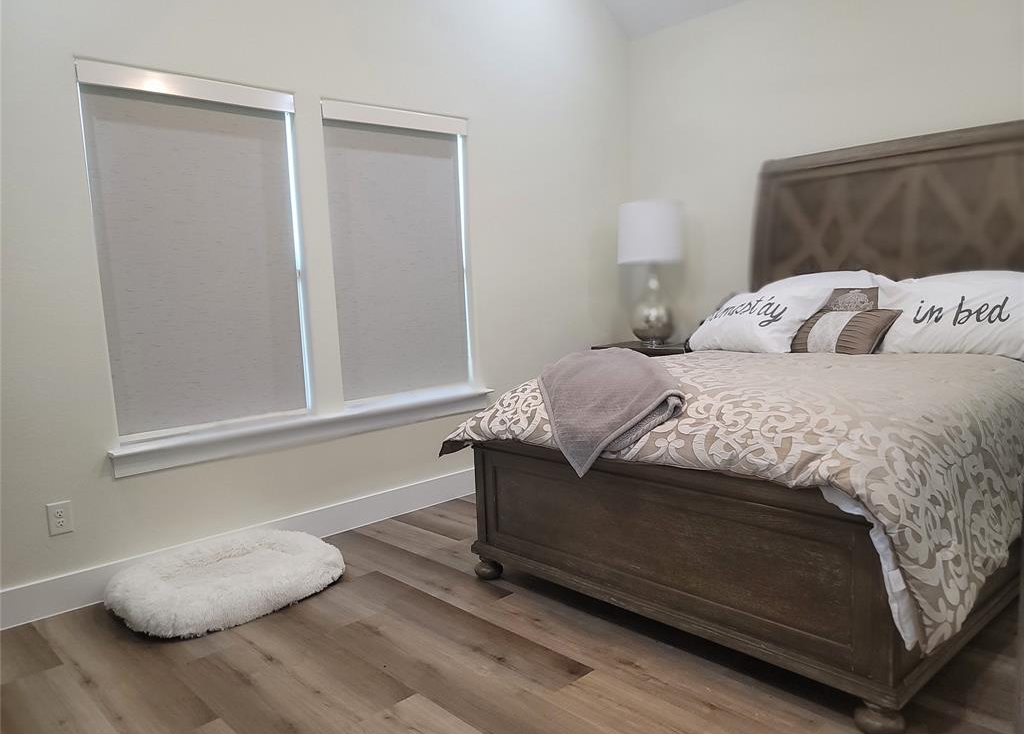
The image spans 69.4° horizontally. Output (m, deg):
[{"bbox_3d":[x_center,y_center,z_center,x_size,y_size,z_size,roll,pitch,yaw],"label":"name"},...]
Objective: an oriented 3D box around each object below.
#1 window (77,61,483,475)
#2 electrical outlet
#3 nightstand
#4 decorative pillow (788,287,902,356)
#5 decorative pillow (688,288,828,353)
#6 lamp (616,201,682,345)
[{"bbox_3d":[-0.911,-0.462,3.541,1.980,1.613,0.120,-8,8,-43],"label":"window"},{"bbox_3d":[-1.721,0.577,2.821,0.079,0.122,0.008,-8,8,-43],"label":"electrical outlet"},{"bbox_3d":[0.971,0.241,4.729,0.480,0.748,0.750,-8,8,-43],"label":"nightstand"},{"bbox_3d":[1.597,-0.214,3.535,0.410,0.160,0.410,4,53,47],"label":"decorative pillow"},{"bbox_3d":[1.358,-0.262,3.906,0.700,0.440,0.190,4,-33,47],"label":"decorative pillow"},{"bbox_3d":[0.901,-0.596,4.743,0.414,0.920,0.414,-2,6,0],"label":"lamp"}]

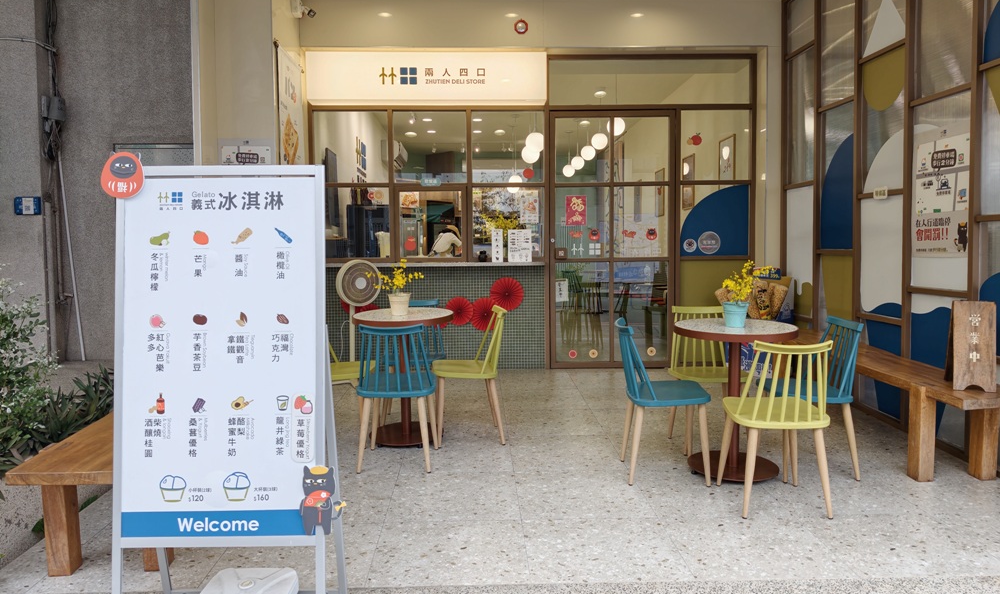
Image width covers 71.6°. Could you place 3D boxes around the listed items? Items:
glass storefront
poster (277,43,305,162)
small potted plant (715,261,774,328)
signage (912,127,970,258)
[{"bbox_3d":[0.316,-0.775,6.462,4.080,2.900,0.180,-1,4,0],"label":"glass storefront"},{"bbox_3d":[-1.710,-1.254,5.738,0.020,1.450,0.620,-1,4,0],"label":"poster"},{"bbox_3d":[1.243,-0.015,3.497,0.280,0.340,0.250,-1,4,0],"label":"small potted plant"},{"bbox_3d":[2.507,-0.588,3.954,0.020,0.720,0.510,-1,4,0],"label":"signage"}]

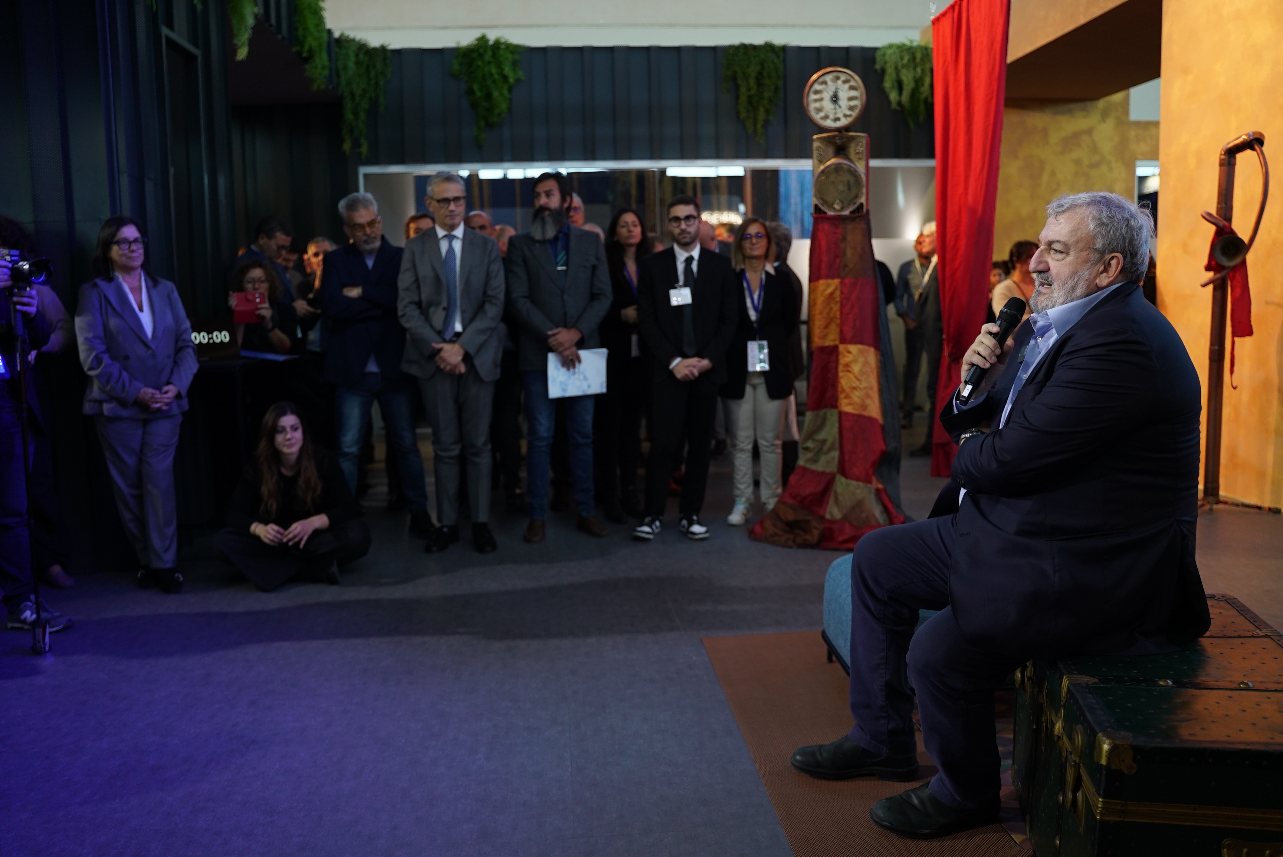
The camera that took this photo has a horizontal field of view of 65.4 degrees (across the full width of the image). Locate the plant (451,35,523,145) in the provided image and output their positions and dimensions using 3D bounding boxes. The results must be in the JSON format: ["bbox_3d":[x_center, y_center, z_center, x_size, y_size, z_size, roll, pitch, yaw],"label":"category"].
[{"bbox_3d":[-1.353,-2.985,8.870,0.624,0.934,0.363,-2,7,-5],"label":"plant"}]

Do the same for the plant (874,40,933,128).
[{"bbox_3d":[2.433,-3.153,9.168,0.529,0.749,0.363,-2,7,-5],"label":"plant"}]

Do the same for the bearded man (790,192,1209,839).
[{"bbox_3d":[0.791,0.183,2.220,0.911,1.372,0.598,0,7,7],"label":"bearded man"}]

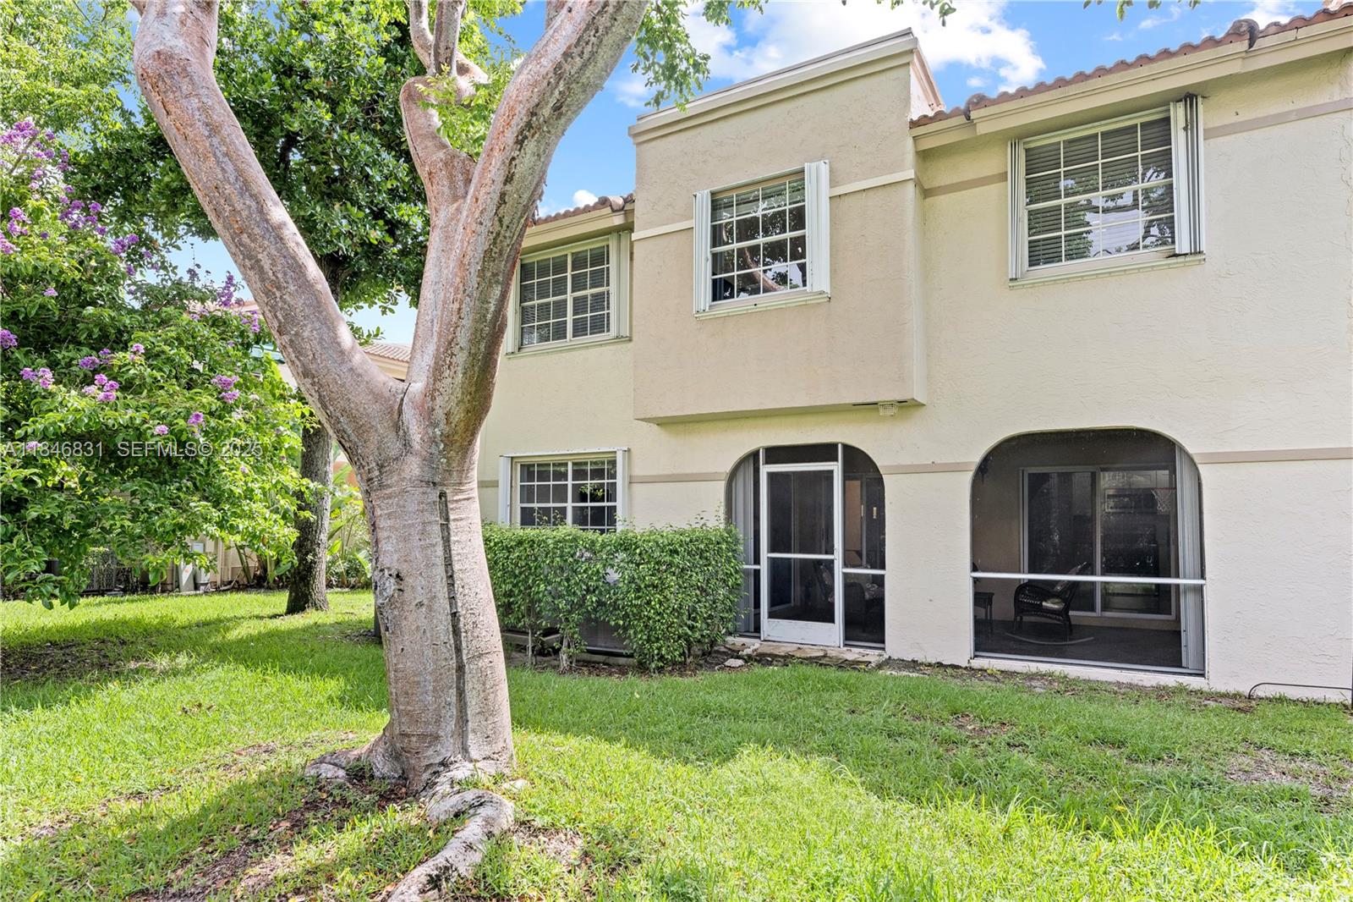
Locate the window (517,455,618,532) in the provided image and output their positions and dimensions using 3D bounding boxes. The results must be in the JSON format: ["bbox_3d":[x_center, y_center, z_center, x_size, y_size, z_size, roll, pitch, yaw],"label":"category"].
[{"bbox_3d":[-1.529,0.745,9.940,1.808,1.302,0.120,-2,-3,30],"label":"window"}]

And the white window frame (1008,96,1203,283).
[{"bbox_3d":[4.006,-2.404,6.746,1.590,1.510,0.160,-2,-3,30],"label":"white window frame"}]

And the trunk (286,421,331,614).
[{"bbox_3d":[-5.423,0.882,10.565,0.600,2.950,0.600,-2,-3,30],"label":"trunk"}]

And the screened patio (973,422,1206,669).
[{"bbox_3d":[4.259,0.968,7.548,1.920,2.200,1.800,-2,-4,29],"label":"screened patio"}]

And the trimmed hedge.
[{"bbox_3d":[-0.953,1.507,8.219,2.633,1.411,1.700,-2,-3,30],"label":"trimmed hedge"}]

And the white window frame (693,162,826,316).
[{"bbox_3d":[0.895,-2.302,7.917,1.630,1.510,0.160,-2,-3,30],"label":"white window frame"}]

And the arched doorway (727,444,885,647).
[{"bbox_3d":[1.474,1.047,8.228,1.888,2.256,0.200,-2,-3,30],"label":"arched doorway"}]

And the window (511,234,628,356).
[{"bbox_3d":[-1.582,-2.176,10.006,2.196,1.500,0.150,-2,-3,30],"label":"window"}]

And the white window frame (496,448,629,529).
[{"bbox_3d":[-1.642,0.749,9.914,2.295,1.451,0.150,-2,-3,30],"label":"white window frame"}]

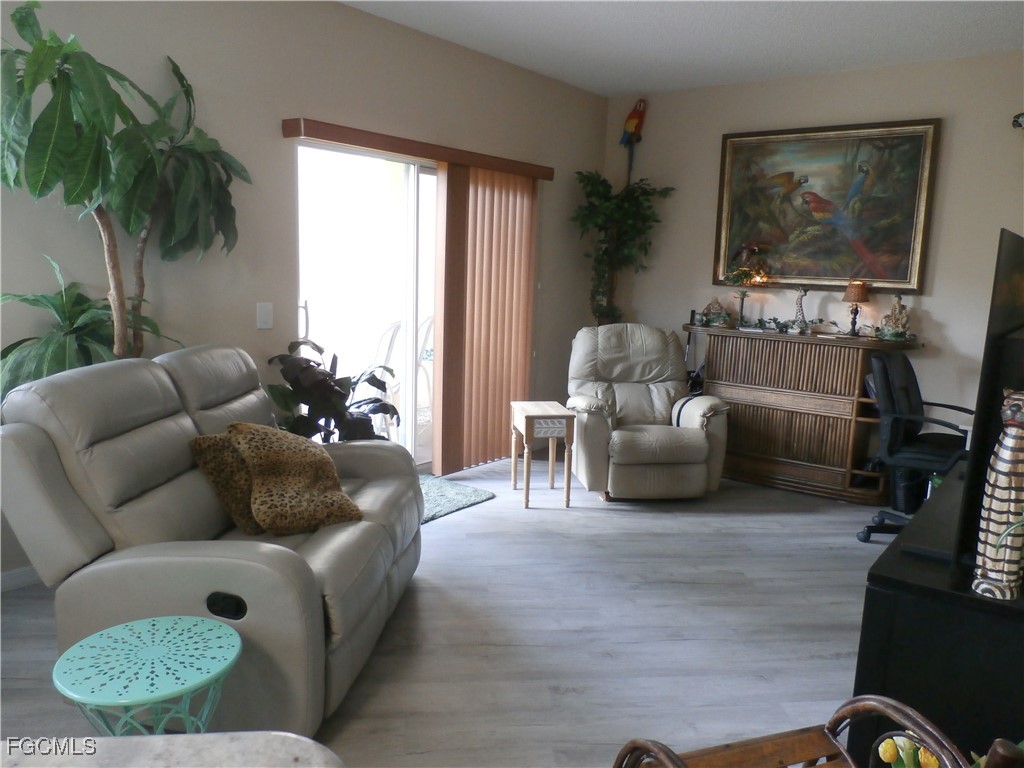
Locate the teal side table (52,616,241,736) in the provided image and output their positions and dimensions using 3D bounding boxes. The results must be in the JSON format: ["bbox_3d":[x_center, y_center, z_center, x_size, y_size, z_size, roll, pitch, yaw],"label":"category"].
[{"bbox_3d":[-0.868,0.874,1.806,0.395,0.460,0.395,8,11,33],"label":"teal side table"}]

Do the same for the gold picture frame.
[{"bbox_3d":[2.080,-1.191,5.056,1.380,1.085,0.060,8,11,33],"label":"gold picture frame"}]

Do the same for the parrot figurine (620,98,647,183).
[{"bbox_3d":[0.932,-1.856,5.671,0.200,0.680,0.190,1,9,-5],"label":"parrot figurine"}]

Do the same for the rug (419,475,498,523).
[{"bbox_3d":[-0.677,0.688,4.258,0.670,0.020,1.030,9,12,37],"label":"rug"}]

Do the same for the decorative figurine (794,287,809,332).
[{"bbox_3d":[1.885,-0.490,4.783,0.090,0.325,0.110,-1,10,-15],"label":"decorative figurine"}]

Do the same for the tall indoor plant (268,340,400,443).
[{"bbox_3d":[-0.913,0.284,3.811,0.630,0.970,0.550,0,9,-14],"label":"tall indoor plant"}]

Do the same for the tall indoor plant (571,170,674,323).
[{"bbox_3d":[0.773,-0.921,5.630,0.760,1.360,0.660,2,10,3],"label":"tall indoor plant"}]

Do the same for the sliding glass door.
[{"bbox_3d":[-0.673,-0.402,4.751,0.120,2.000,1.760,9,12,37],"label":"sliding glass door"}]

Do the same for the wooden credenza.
[{"bbox_3d":[1.775,0.166,4.856,1.450,1.010,0.470,8,12,32],"label":"wooden credenza"}]

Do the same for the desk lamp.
[{"bbox_3d":[2.172,-0.478,4.696,0.175,0.355,0.175,9,12,37],"label":"desk lamp"}]

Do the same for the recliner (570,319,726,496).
[{"bbox_3d":[0.809,0.135,4.813,0.960,1.020,0.940,1,10,-8],"label":"recliner"}]

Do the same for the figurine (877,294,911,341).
[{"bbox_3d":[2.321,-0.405,4.478,0.200,0.290,0.150,7,11,26],"label":"figurine"}]

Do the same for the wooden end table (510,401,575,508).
[{"bbox_3d":[0.178,0.425,4.499,0.300,0.550,0.430,0,9,-11],"label":"wooden end table"}]

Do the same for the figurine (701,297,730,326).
[{"bbox_3d":[1.403,-0.495,5.072,0.205,0.210,0.150,7,10,26],"label":"figurine"}]

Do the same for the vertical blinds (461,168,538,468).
[{"bbox_3d":[-0.079,-0.444,5.131,0.100,2.030,0.720,10,12,39],"label":"vertical blinds"}]

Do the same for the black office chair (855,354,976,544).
[{"bbox_3d":[2.223,0.355,3.874,0.630,1.000,0.610,11,13,42],"label":"black office chair"}]

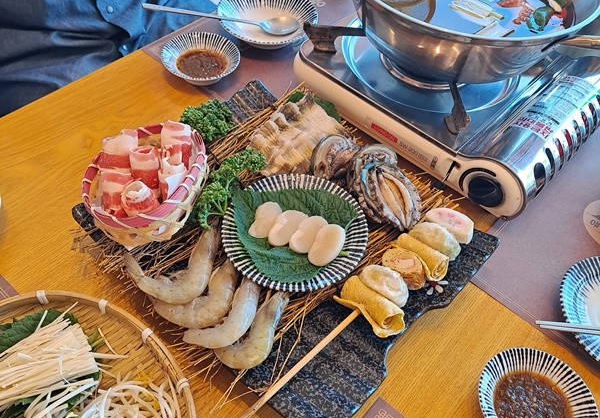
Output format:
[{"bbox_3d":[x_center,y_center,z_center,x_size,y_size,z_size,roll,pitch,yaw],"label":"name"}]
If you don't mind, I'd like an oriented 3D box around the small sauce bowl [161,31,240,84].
[{"bbox_3d":[-0.135,-0.198,0.769,0.106,0.034,0.106,2,51,-3],"label":"small sauce bowl"}]

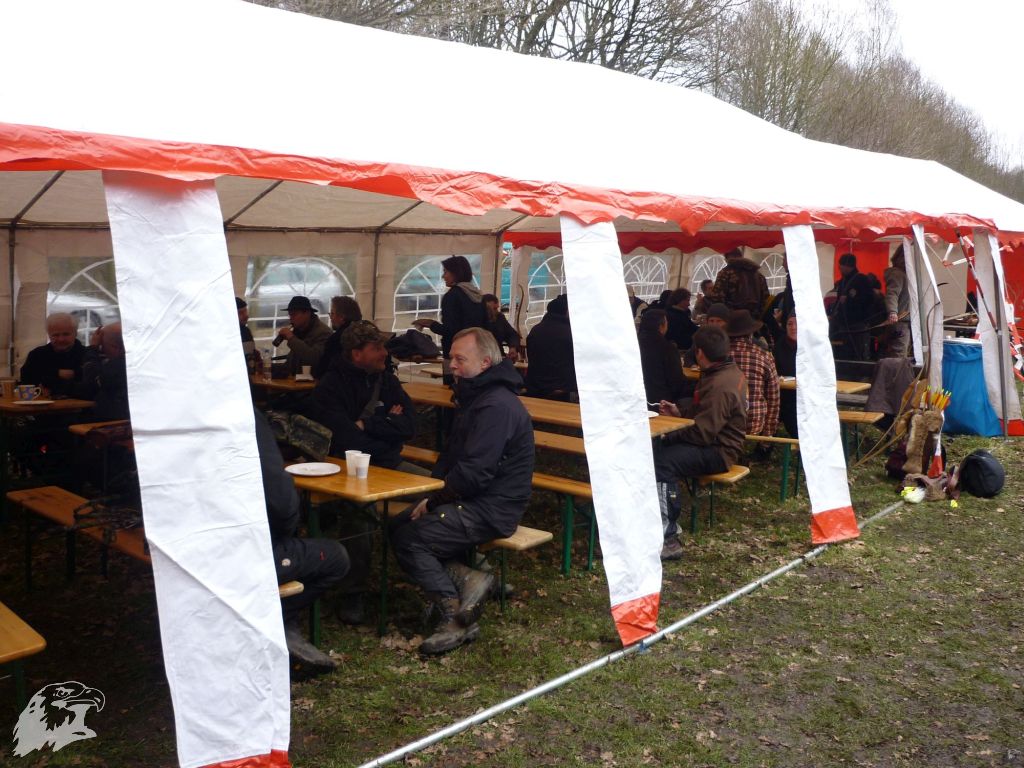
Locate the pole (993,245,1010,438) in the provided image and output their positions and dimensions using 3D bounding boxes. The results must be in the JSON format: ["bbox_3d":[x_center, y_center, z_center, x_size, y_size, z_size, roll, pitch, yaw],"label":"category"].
[{"bbox_3d":[4.408,-0.457,8.905,0.045,1.900,0.045,-4,3,41],"label":"pole"}]

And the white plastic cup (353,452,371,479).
[{"bbox_3d":[-0.674,0.377,4.428,0.069,0.097,0.069,1,8,0],"label":"white plastic cup"}]

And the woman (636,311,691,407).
[{"bbox_3d":[1.255,0.070,7.833,0.520,1.316,0.750,7,10,38],"label":"woman"}]

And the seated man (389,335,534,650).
[{"bbox_3d":[-0.211,0.428,4.305,0.720,1.360,0.540,-4,9,-28],"label":"seated man"}]

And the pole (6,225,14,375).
[{"bbox_3d":[-4.129,-0.366,8.135,0.040,1.900,0.040,12,13,39],"label":"pole"}]

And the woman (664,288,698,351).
[{"bbox_3d":[1.726,-0.341,10.195,0.680,1.300,0.480,-7,10,-40],"label":"woman"}]

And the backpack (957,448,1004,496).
[{"bbox_3d":[3.625,0.646,7.531,0.300,0.330,0.240,-6,10,-36],"label":"backpack"}]

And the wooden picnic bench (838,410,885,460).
[{"bbox_3d":[2.094,0.401,8.601,2.200,0.470,0.250,7,11,39],"label":"wooden picnic bench"}]

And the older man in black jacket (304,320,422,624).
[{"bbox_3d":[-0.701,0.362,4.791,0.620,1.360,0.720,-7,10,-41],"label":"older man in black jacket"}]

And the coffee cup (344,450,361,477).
[{"bbox_3d":[-0.680,0.337,4.164,0.071,0.097,0.071,0,8,0],"label":"coffee cup"}]

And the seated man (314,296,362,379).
[{"bbox_3d":[-1.496,-0.047,8.213,0.750,1.385,0.550,-3,9,-22],"label":"seated man"}]

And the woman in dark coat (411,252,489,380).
[{"bbox_3d":[-0.485,-0.232,8.041,0.520,1.670,0.500,4,9,30],"label":"woman in dark coat"}]

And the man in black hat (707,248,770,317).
[{"bbox_3d":[2.324,-0.547,10.117,0.600,1.750,0.420,-3,8,-20],"label":"man in black hat"}]

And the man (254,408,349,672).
[{"bbox_3d":[-0.901,0.501,3.791,0.780,1.350,0.560,-5,9,-33],"label":"man"}]

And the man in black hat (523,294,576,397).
[{"bbox_3d":[0.505,-0.065,8.341,0.600,1.421,0.780,6,10,33],"label":"man in black hat"}]

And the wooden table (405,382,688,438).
[{"bbox_3d":[0.034,0.530,6.497,2.300,0.770,0.500,7,10,38],"label":"wooden table"}]

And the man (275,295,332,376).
[{"bbox_3d":[-1.891,-0.087,8.542,0.750,1.364,0.550,-4,9,-28],"label":"man"}]

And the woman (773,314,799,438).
[{"bbox_3d":[2.313,0.067,8.142,0.520,1.254,0.750,6,10,35],"label":"woman"}]

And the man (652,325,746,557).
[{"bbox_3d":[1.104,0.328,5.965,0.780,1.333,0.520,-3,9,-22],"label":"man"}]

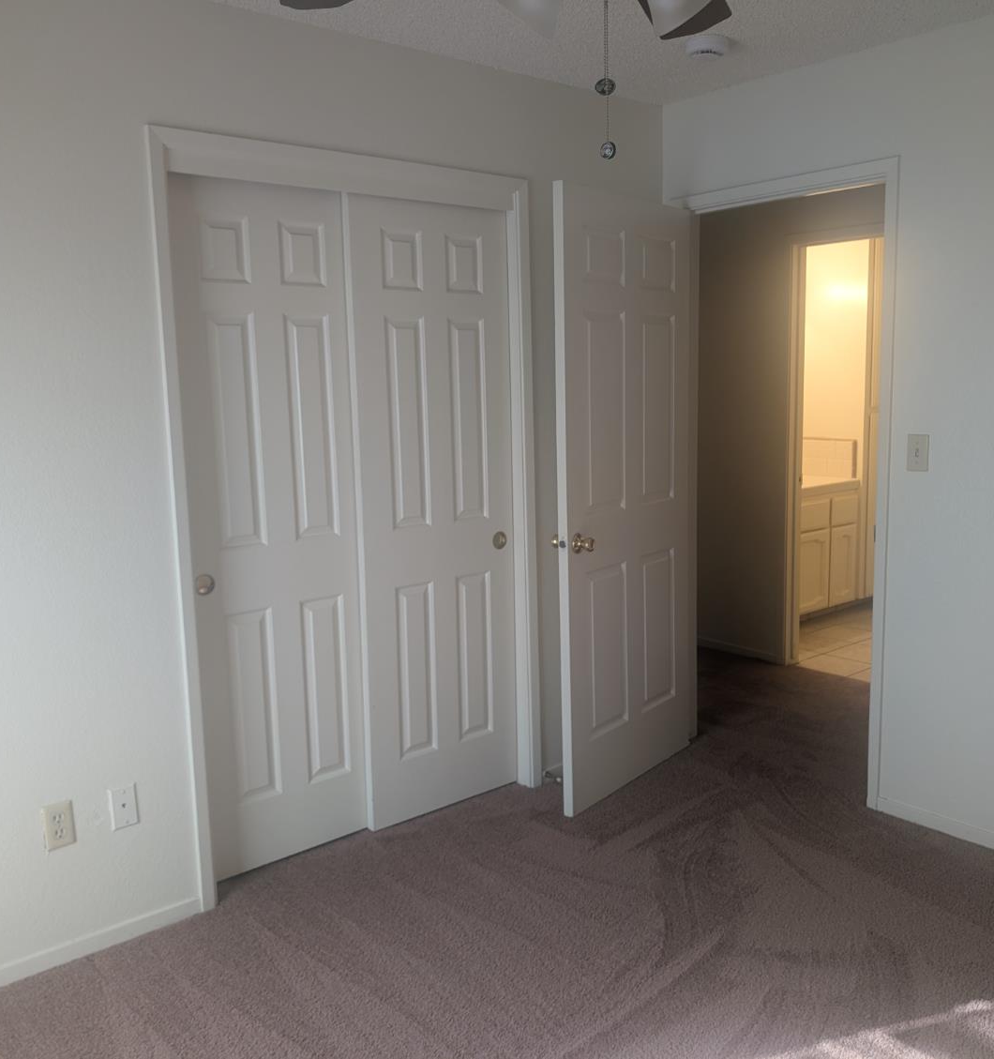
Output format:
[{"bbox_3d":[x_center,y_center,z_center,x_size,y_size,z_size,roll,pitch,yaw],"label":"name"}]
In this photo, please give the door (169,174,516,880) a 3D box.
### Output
[{"bbox_3d":[-0.433,-0.019,3.089,1.178,2.012,0.075,-8,11,-39],"label":"door"}]

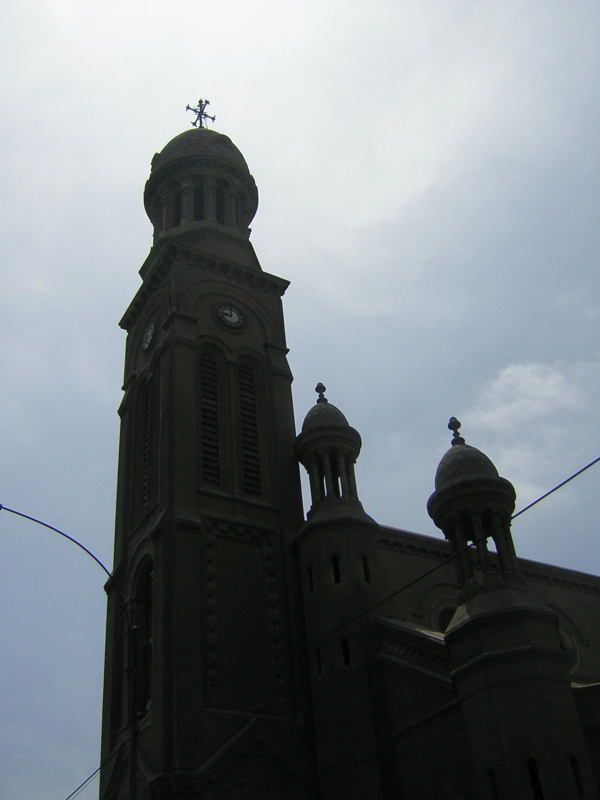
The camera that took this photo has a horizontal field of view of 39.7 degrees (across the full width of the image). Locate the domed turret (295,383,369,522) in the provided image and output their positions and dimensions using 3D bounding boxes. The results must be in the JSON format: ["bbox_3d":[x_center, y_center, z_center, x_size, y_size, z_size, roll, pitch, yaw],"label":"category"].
[{"bbox_3d":[1.073,1.926,31.225,2.620,6.460,2.620,-4,-36,-3],"label":"domed turret"}]

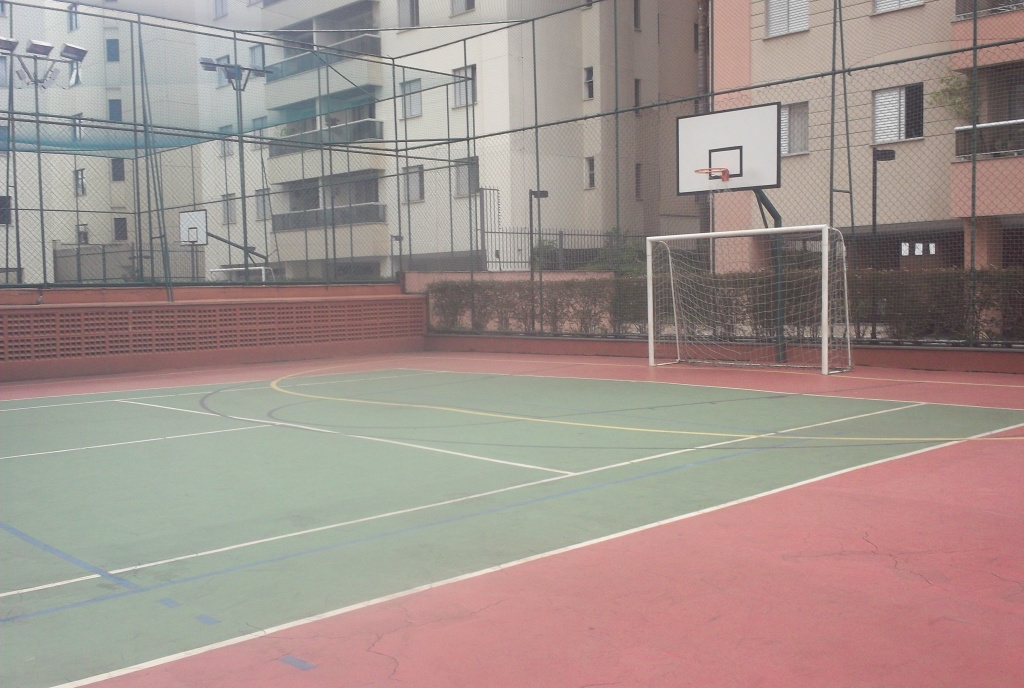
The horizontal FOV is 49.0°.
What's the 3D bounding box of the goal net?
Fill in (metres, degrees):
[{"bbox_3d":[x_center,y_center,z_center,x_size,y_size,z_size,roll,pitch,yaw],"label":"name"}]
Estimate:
[{"bbox_3d":[3.514,-0.657,16.840,3.080,2.040,0.790,2,5,45],"label":"goal net"}]

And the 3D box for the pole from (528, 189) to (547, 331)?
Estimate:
[{"bbox_3d":[0.557,-1.755,23.551,0.250,2.930,0.450,2,5,45],"label":"pole"}]

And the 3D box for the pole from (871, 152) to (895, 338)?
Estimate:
[{"bbox_3d":[5.786,-1.579,17.700,0.250,2.970,0.450,2,5,45],"label":"pole"}]

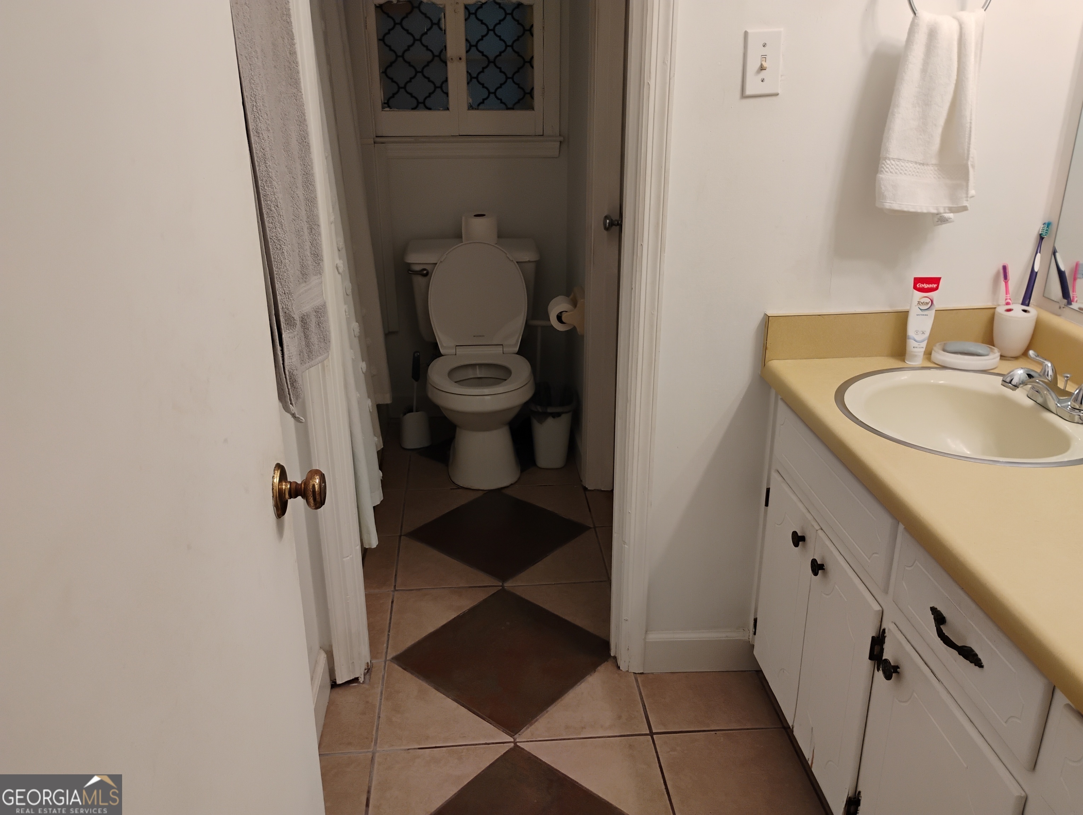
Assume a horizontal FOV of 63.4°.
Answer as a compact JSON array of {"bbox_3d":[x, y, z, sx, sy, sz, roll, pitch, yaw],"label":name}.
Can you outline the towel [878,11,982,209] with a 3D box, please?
[{"bbox_3d":[0.736,-0.546,1.633,0.197,0.352,0.080,-2,22,-4],"label":"towel"}]

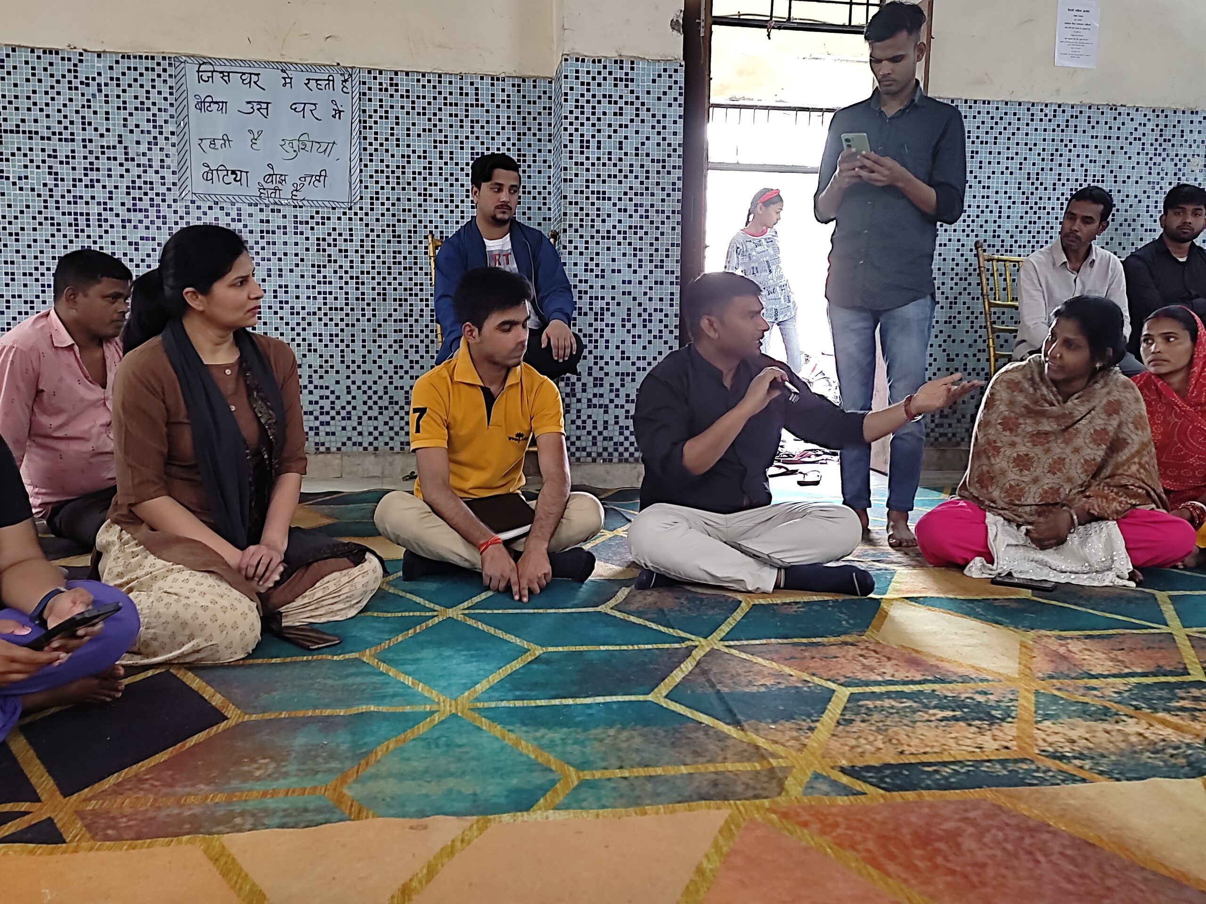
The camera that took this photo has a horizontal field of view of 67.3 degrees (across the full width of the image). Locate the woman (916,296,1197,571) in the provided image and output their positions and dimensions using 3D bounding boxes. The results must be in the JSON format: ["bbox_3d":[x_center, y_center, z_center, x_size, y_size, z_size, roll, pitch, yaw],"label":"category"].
[{"bbox_3d":[1.326,-0.061,2.677,0.770,0.790,0.580,1,6,7],"label":"woman"}]

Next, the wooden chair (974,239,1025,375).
[{"bbox_3d":[1.753,-0.269,3.489,0.430,1.040,0.460,-2,7,-25],"label":"wooden chair"}]

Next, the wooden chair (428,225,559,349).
[{"bbox_3d":[-0.343,-0.248,3.091,0.440,1.040,0.460,-1,6,-16],"label":"wooden chair"}]

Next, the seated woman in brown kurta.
[{"bbox_3d":[-0.829,-0.059,2.026,0.620,0.880,0.620,-5,9,-44],"label":"seated woman in brown kurta"}]

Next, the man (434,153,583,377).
[{"bbox_3d":[-0.296,-0.374,2.998,0.530,1.310,0.740,-1,6,-14],"label":"man"}]

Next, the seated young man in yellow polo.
[{"bbox_3d":[-0.309,-0.081,2.516,0.630,0.830,0.630,0,6,-7],"label":"seated young man in yellow polo"}]

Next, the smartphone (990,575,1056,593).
[{"bbox_3d":[1.127,0.355,2.429,0.156,0.009,0.075,4,7,30],"label":"smartphone"}]

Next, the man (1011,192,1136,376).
[{"bbox_3d":[1.804,-0.395,3.395,0.500,1.310,0.740,0,6,-2],"label":"man"}]

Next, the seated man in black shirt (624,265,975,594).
[{"bbox_3d":[0.521,-0.079,2.555,0.900,0.835,0.620,0,6,-6],"label":"seated man in black shirt"}]

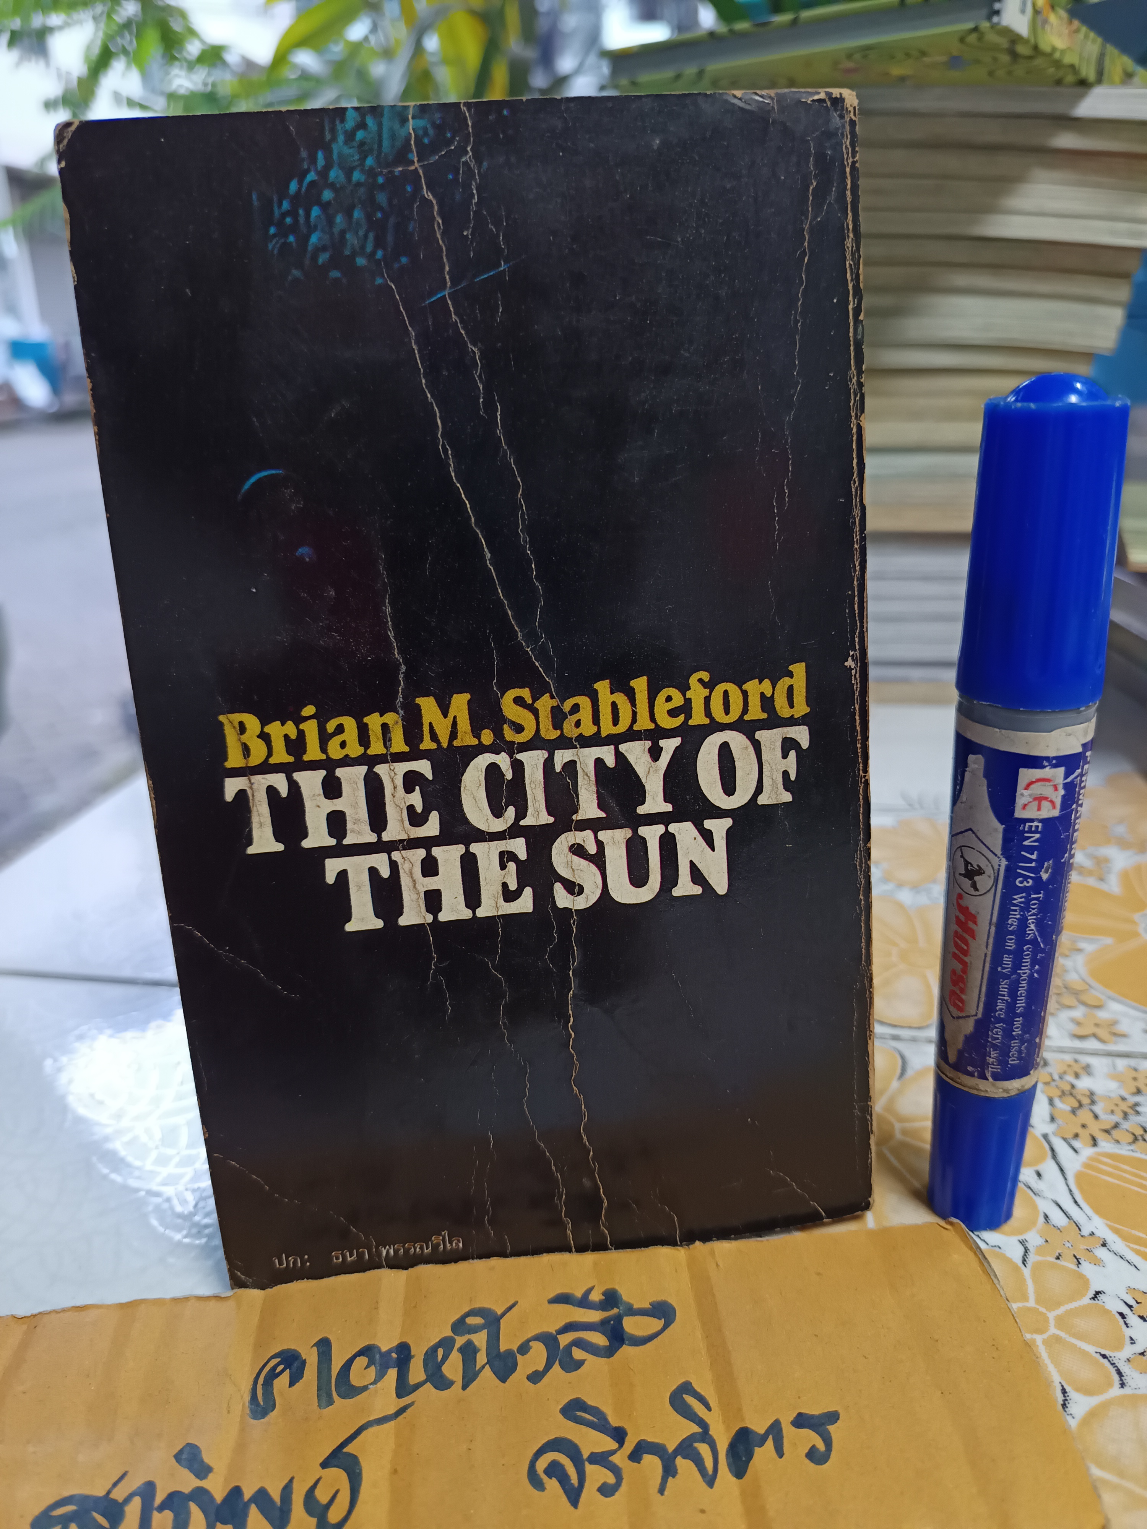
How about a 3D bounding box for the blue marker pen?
[{"bbox_3d":[0.067,0.013,0.162,0.019,0.137,0.019,-3,22,0],"label":"blue marker pen"}]

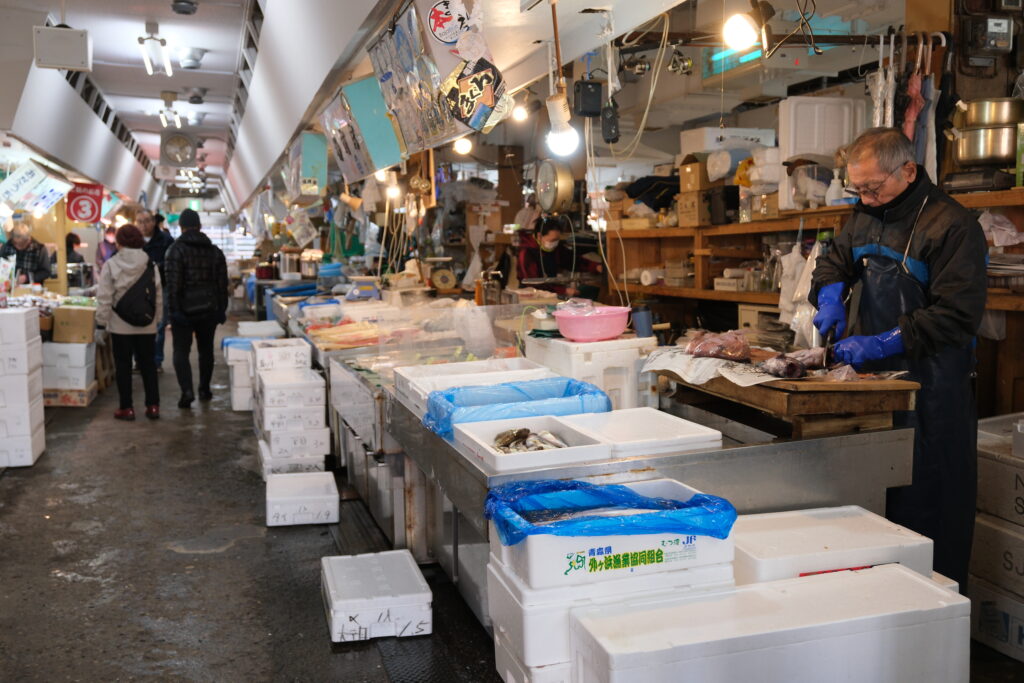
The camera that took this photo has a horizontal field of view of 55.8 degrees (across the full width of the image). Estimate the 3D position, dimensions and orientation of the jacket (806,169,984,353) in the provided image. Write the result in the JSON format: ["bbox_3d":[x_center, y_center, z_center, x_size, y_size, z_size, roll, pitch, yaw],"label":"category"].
[{"bbox_3d":[1.173,-0.241,2.950,0.380,0.600,0.480,-3,7,-24],"label":"jacket"}]

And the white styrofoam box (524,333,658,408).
[{"bbox_3d":[0.314,0.114,3.687,0.372,0.270,0.350,-3,7,-24],"label":"white styrofoam box"}]

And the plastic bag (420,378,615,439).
[{"bbox_3d":[0.019,0.209,3.062,0.521,0.097,0.347,-3,7,-17],"label":"plastic bag"}]

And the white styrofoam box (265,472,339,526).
[{"bbox_3d":[-1.107,0.829,5.112,0.358,0.146,0.515,-2,6,-13],"label":"white styrofoam box"}]

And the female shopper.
[{"bbox_3d":[-3.150,-0.160,7.950,0.500,1.570,0.360,-3,6,-25],"label":"female shopper"}]

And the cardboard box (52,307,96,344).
[{"bbox_3d":[-3.894,-0.138,8.669,0.330,0.285,0.330,-1,6,-8],"label":"cardboard box"}]

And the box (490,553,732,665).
[{"bbox_3d":[0.238,0.624,2.392,0.531,0.170,0.299,-3,7,-17],"label":"box"}]

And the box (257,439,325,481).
[{"bbox_3d":[-1.387,0.750,6.136,0.362,0.143,0.510,-2,7,-16],"label":"box"}]

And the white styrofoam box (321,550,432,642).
[{"bbox_3d":[-0.541,0.990,3.815,0.362,0.160,0.492,-2,7,-15],"label":"white styrofoam box"}]

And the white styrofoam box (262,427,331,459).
[{"bbox_3d":[-1.335,0.587,6.000,0.352,0.152,0.520,-2,6,-16],"label":"white styrofoam box"}]

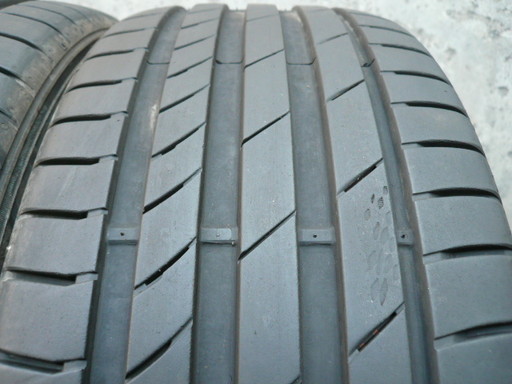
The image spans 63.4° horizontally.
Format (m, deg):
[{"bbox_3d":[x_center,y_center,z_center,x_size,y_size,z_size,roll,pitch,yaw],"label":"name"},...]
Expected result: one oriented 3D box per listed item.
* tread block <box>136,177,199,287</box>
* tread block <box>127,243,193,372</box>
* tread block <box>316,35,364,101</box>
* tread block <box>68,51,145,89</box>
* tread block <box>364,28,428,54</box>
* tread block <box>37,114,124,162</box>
[{"bbox_3d":[-0.033,0.014,0.162,0.021,0.008,0.047,0,65,-1],"label":"tread block"},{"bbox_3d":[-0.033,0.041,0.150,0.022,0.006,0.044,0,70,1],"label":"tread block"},{"bbox_3d":[0.043,-0.065,0.218,0.021,0.009,0.066,0,47,-1],"label":"tread block"},{"bbox_3d":[-0.076,-0.063,0.217,0.036,0.006,0.026,-8,47,9],"label":"tread block"},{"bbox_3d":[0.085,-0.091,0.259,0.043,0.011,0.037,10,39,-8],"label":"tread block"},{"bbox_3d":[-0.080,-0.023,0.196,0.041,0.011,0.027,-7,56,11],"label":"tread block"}]

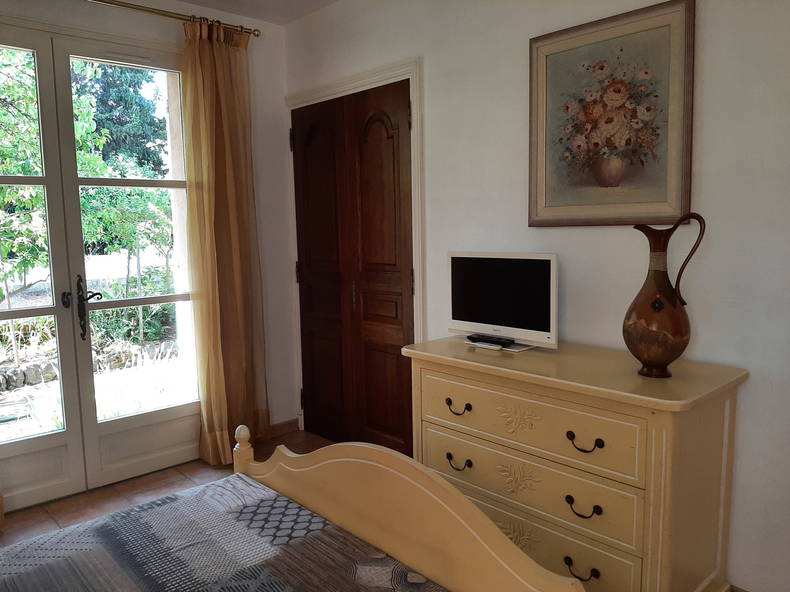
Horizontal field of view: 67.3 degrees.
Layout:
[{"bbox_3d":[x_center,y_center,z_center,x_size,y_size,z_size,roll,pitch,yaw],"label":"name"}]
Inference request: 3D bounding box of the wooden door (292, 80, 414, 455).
[{"bbox_3d":[-0.247,-0.094,3.416,0.050,2.040,1.040,-7,9,-43],"label":"wooden door"}]

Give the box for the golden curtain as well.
[{"bbox_3d":[-0.940,-0.258,3.352,0.440,2.380,0.170,-7,9,-43],"label":"golden curtain"}]

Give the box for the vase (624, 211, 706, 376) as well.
[{"bbox_3d":[0.826,-0.003,1.831,0.222,0.498,0.190,2,7,27],"label":"vase"}]

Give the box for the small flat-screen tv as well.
[{"bbox_3d":[0.416,0.011,2.363,0.180,0.363,0.532,-7,9,-43],"label":"small flat-screen tv"}]

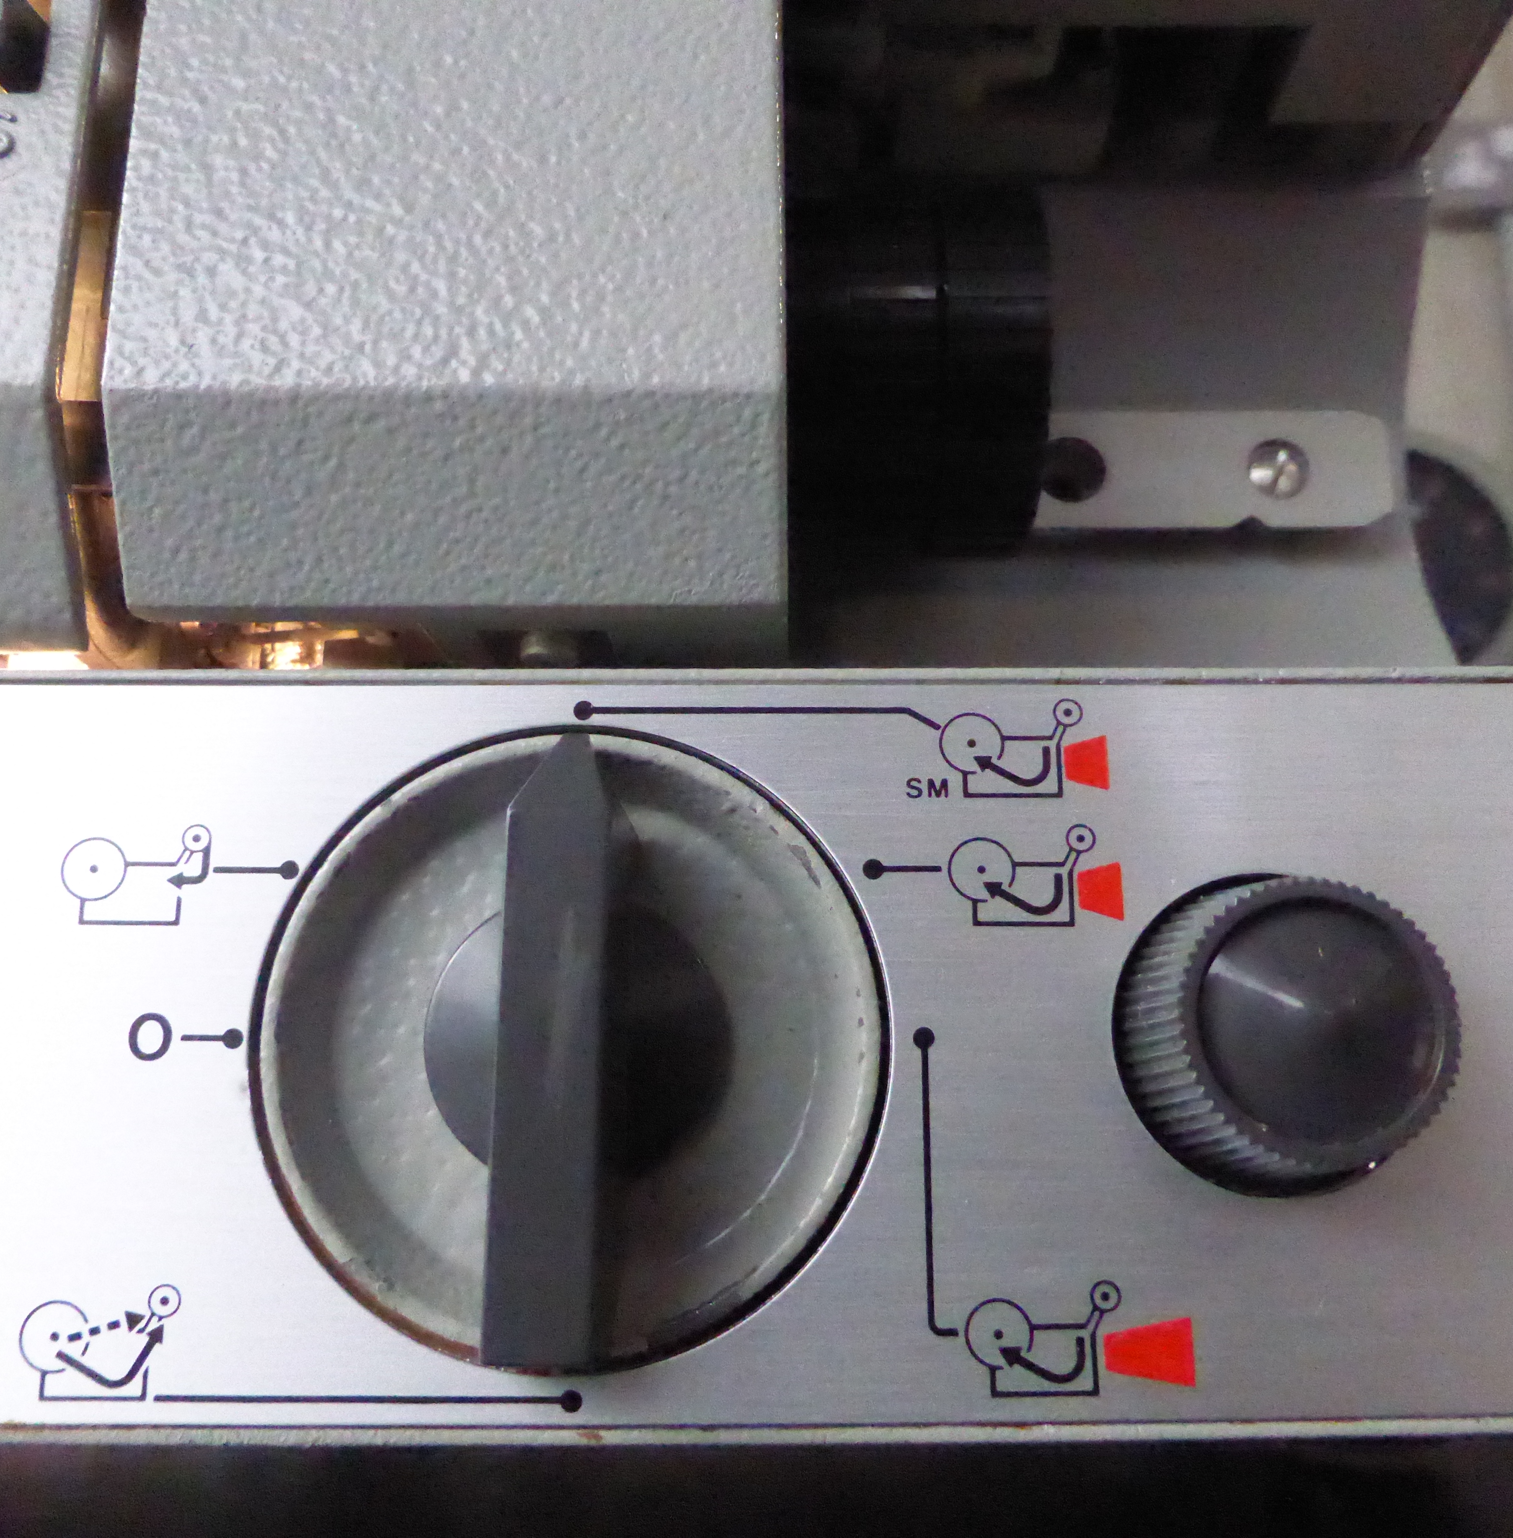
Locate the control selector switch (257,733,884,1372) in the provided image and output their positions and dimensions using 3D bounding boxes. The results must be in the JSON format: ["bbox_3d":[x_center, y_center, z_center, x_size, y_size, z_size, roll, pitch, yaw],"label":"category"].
[{"bbox_3d":[-0.015,0.021,0.107,0.050,0.050,0.019,0,-11,-1],"label":"control selector switch"}]

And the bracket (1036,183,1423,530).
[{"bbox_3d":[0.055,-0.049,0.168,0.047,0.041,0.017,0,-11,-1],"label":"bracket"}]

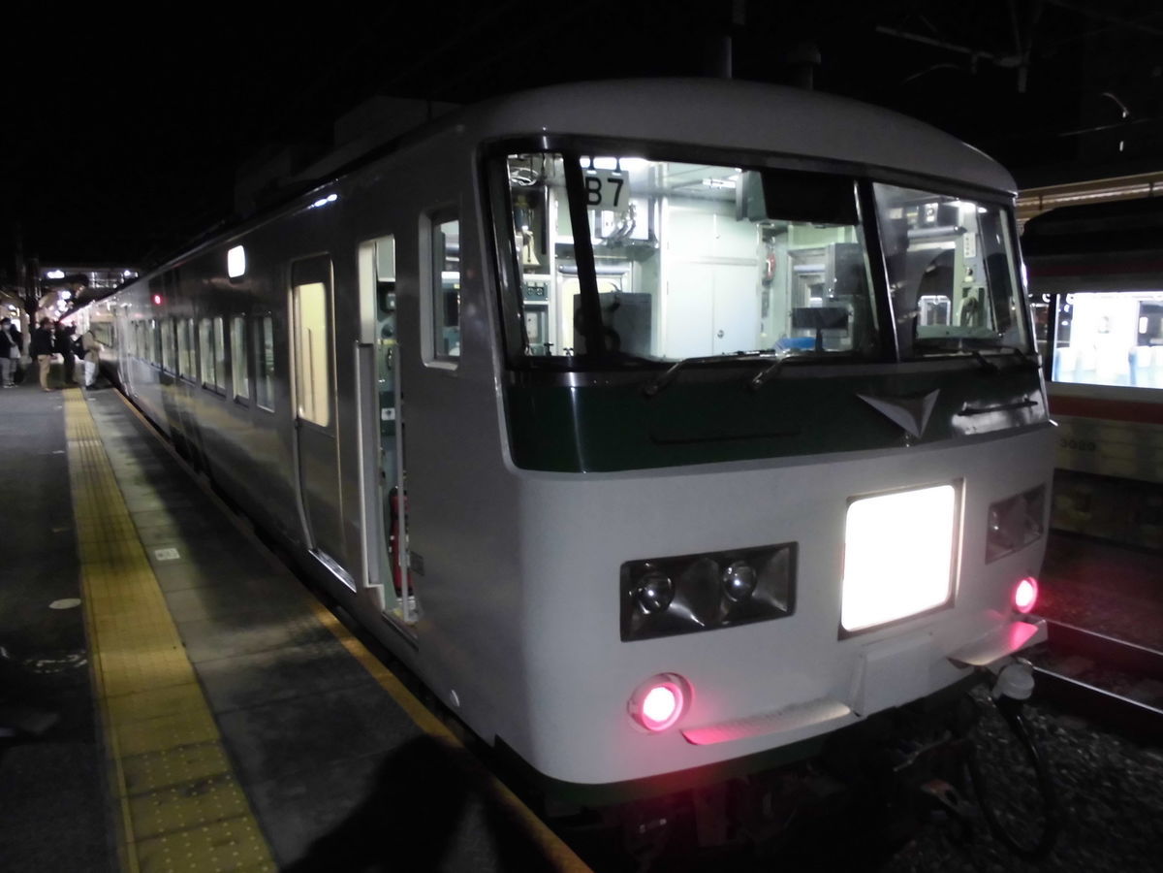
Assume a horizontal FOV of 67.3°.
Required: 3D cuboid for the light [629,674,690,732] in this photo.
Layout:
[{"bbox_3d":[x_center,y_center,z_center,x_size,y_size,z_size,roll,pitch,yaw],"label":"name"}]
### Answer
[{"bbox_3d":[0.266,0.904,2.957,0.190,0.190,0.100,-5,9,-30],"label":"light"}]

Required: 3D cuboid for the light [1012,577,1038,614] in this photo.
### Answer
[{"bbox_3d":[2.029,0.724,3.989,0.175,0.175,0.100,-5,9,-30],"label":"light"}]

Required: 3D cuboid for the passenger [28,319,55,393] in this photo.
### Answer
[{"bbox_3d":[-12.697,-1.913,20.527,0.480,1.680,0.500,-4,8,-25],"label":"passenger"}]

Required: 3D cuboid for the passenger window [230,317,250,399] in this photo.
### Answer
[{"bbox_3d":[-2.632,-0.600,6.753,0.050,0.660,0.630,-5,9,-30],"label":"passenger window"}]

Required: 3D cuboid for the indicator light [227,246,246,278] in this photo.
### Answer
[{"bbox_3d":[-2.606,-1.324,6.619,0.060,0.220,0.560,-5,9,-30],"label":"indicator light"}]

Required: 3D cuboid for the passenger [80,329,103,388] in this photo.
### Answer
[{"bbox_3d":[-11.910,-1.885,21.236,0.500,1.500,0.480,-8,11,-44],"label":"passenger"}]

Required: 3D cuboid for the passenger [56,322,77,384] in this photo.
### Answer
[{"bbox_3d":[-13.251,-2.136,22.512,0.420,1.620,0.480,-5,9,-30],"label":"passenger"}]

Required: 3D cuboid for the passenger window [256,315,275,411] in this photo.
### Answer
[{"bbox_3d":[-2.153,-0.504,5.951,0.050,0.640,0.590,-5,9,-30],"label":"passenger window"}]

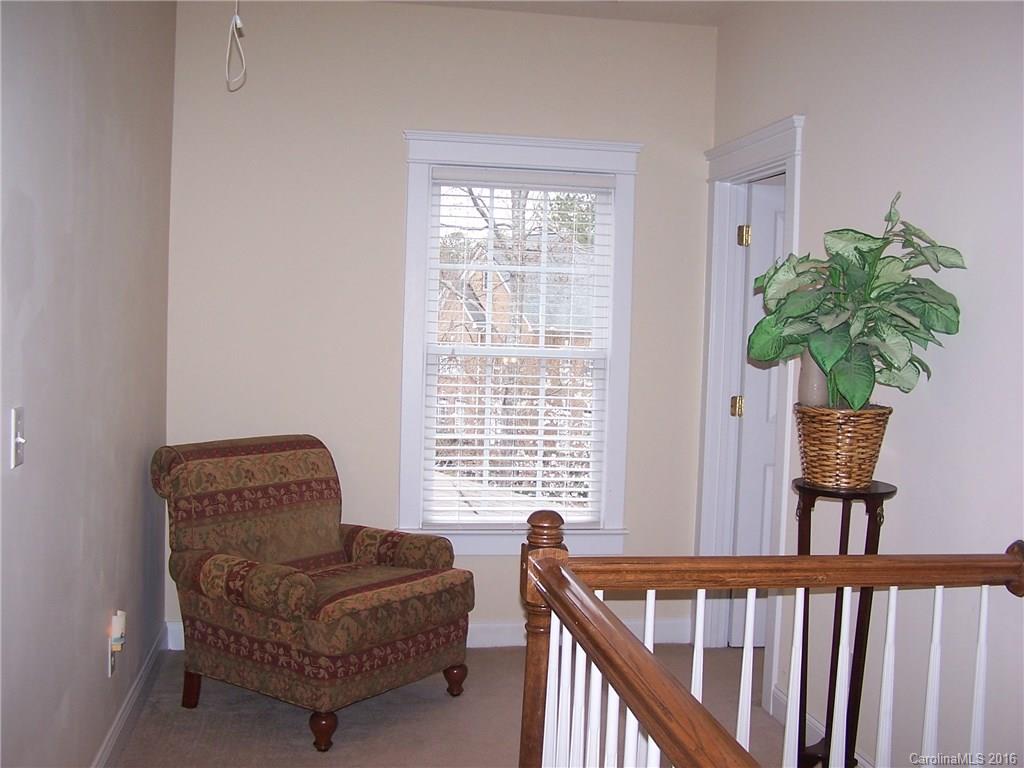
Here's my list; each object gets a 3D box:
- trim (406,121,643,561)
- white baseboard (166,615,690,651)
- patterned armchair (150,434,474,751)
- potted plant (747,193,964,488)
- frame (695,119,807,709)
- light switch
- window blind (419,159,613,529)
[{"bbox_3d":[0.030,-0.149,4.790,1.026,1.782,0.065,1,3,-10],"label":"trim"},{"bbox_3d":[-0.314,1.073,4.822,2.262,0.116,0.020,1,3,-10],"label":"white baseboard"},{"bbox_3d":[-0.727,0.693,4.151,0.900,0.925,0.830,4,4,35],"label":"patterned armchair"},{"bbox_3d":[0.884,-0.100,2.986,0.560,0.780,0.480,1,3,-10],"label":"potted plant"},{"bbox_3d":[0.952,0.111,4.466,0.165,2.161,0.924,1,3,-10],"label":"frame"},{"bbox_3d":[-1.004,0.109,2.295,0.018,0.116,0.074,1,3,-10],"label":"light switch"},{"bbox_3d":[0.033,-0.139,4.842,0.795,1.542,0.055,1,3,-10],"label":"window blind"}]

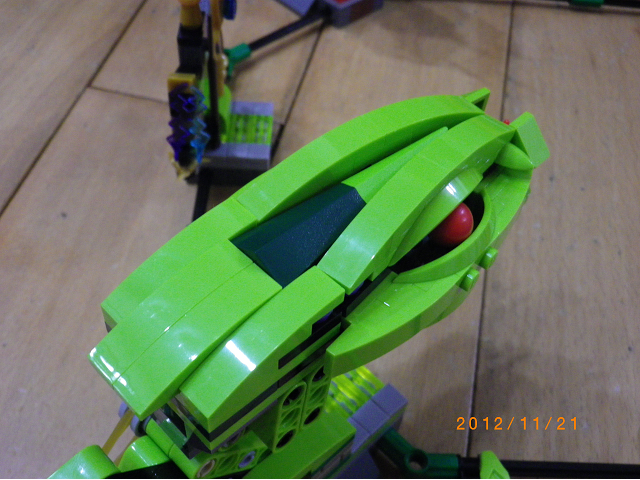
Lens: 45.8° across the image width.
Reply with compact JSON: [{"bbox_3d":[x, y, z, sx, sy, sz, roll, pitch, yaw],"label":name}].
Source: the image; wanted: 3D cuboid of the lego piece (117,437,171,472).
[{"bbox_3d":[-0.036,0.049,0.159,0.011,0.010,0.010,-34,60,-29],"label":"lego piece"}]

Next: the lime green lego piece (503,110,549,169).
[{"bbox_3d":[0.049,-0.023,0.180,0.008,0.008,0.009,-34,58,-30],"label":"lime green lego piece"}]

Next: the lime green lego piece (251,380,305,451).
[{"bbox_3d":[-0.009,0.036,0.167,0.008,0.024,0.008,-30,56,-35],"label":"lime green lego piece"}]

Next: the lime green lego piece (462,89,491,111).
[{"bbox_3d":[0.036,-0.034,0.189,0.008,0.008,0.009,-34,58,-30],"label":"lime green lego piece"}]

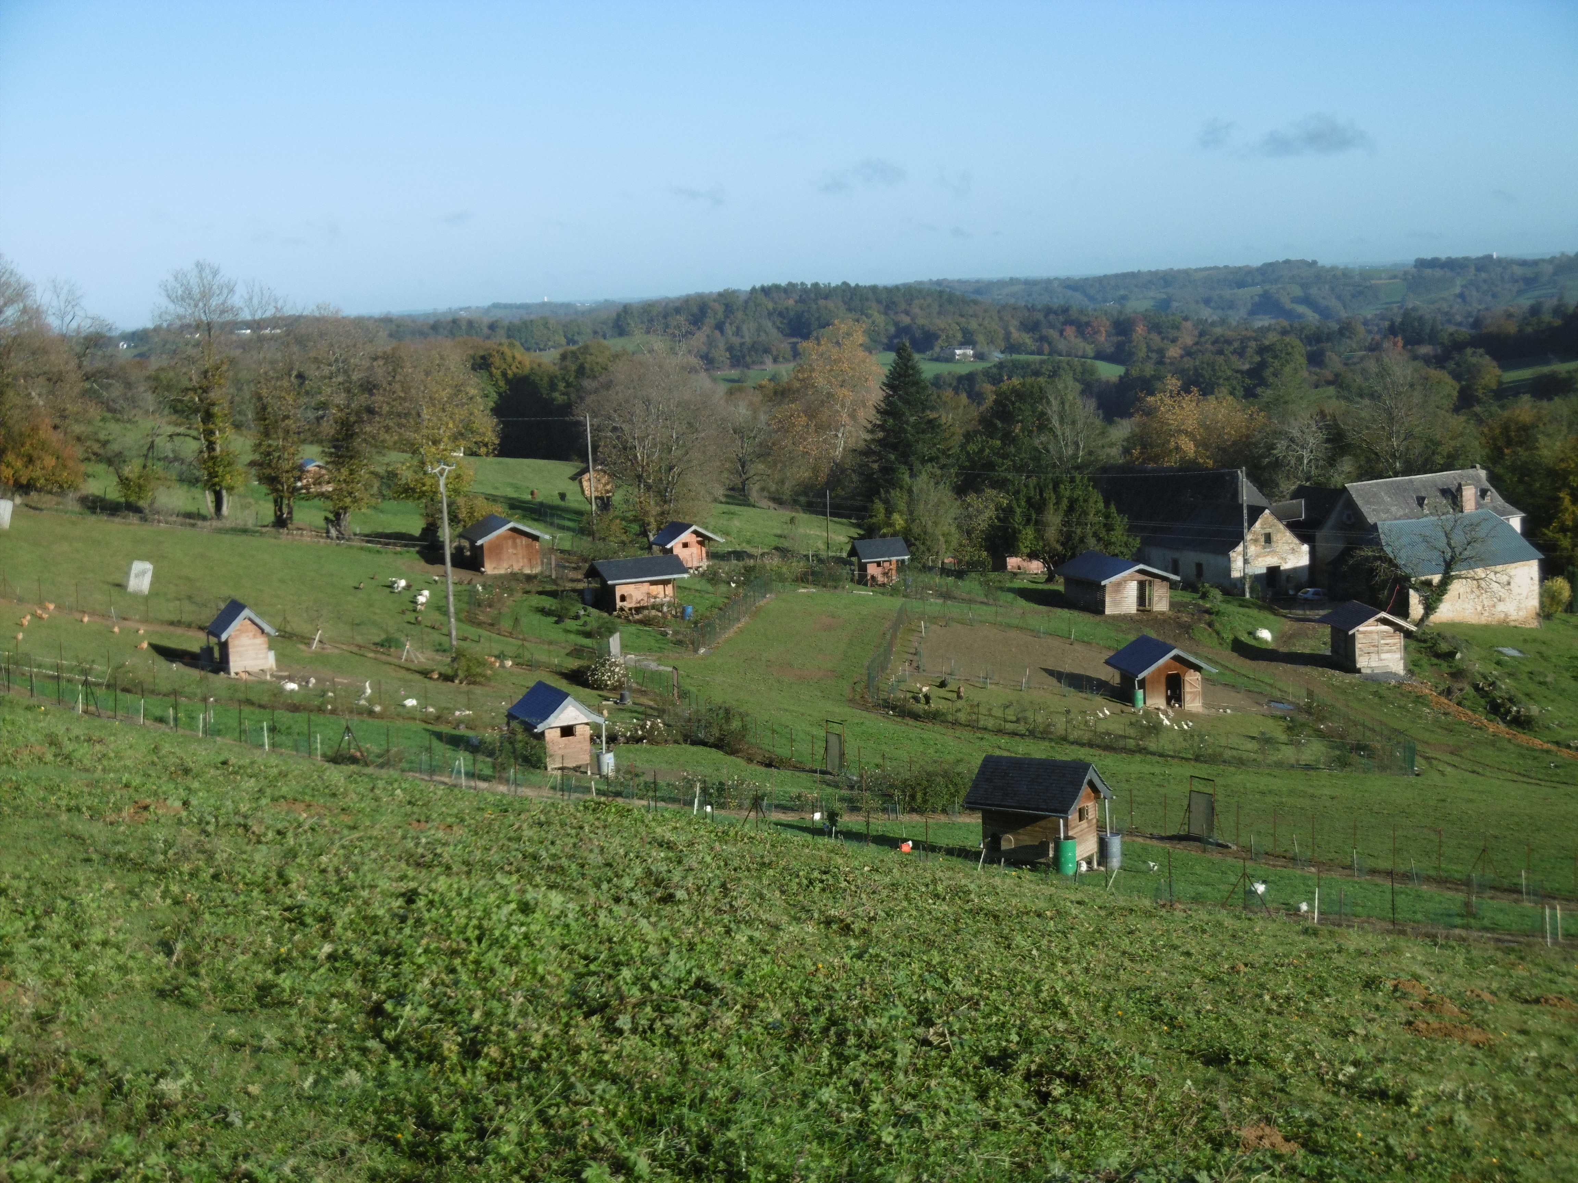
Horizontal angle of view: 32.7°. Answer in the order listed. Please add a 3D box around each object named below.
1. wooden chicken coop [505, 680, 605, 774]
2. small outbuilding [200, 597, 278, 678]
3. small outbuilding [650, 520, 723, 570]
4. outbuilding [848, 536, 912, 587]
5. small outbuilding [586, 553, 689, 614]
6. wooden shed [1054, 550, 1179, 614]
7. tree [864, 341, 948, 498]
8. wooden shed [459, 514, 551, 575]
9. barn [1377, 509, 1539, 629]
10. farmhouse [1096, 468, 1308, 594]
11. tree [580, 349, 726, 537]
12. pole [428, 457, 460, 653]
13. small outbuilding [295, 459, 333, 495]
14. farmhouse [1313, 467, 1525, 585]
[{"bbox_3d":[-8.450,4.960,97.830,2.700,2.940,3.900,-5,7,-19],"label":"wooden chicken coop"},{"bbox_3d":[-24.574,2.165,121.139,2.440,3.200,3.900,-5,7,-19],"label":"small outbuilding"},{"bbox_3d":[-7.040,-3.170,184.830,3.960,2.960,4.130,-5,7,-20],"label":"small outbuilding"},{"bbox_3d":[6.382,-2.093,190.111,3.520,3.150,3.320,-5,7,-16],"label":"outbuilding"},{"bbox_3d":[-9.380,-0.510,166.820,5.440,3.060,4.160,-6,7,-24],"label":"small outbuilding"},{"bbox_3d":[21.640,-0.650,177.810,5.350,3.260,9.000,-4,7,-12],"label":"wooden shed"},{"bbox_3d":[10.160,-12.660,228.980,7.500,17.350,7.500,-3,7,0],"label":"tree"},{"bbox_3d":[-19.749,-3.333,186.953,5.230,3.500,7.300,-5,7,-16],"label":"wooden shed"},{"bbox_3d":[52.450,-1.978,215.455,15.260,8.640,7.210,-7,8,-34],"label":"barn"},{"bbox_3d":[35.017,-5.688,233.374,10.810,9.330,21.200,-7,8,-33],"label":"farmhouse"},{"bbox_3d":[-9.898,-11.113,204.005,10.400,14.300,10.200,-3,7,0],"label":"tree"},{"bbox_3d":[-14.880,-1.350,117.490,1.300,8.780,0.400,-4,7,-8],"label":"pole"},{"bbox_3d":[-44.990,-10.880,254.830,2.600,2.960,3.500,-6,7,-21],"label":"small outbuilding"},{"bbox_3d":[55.840,-5.680,237.567,18.660,9.010,8.480,-7,8,-34],"label":"farmhouse"}]

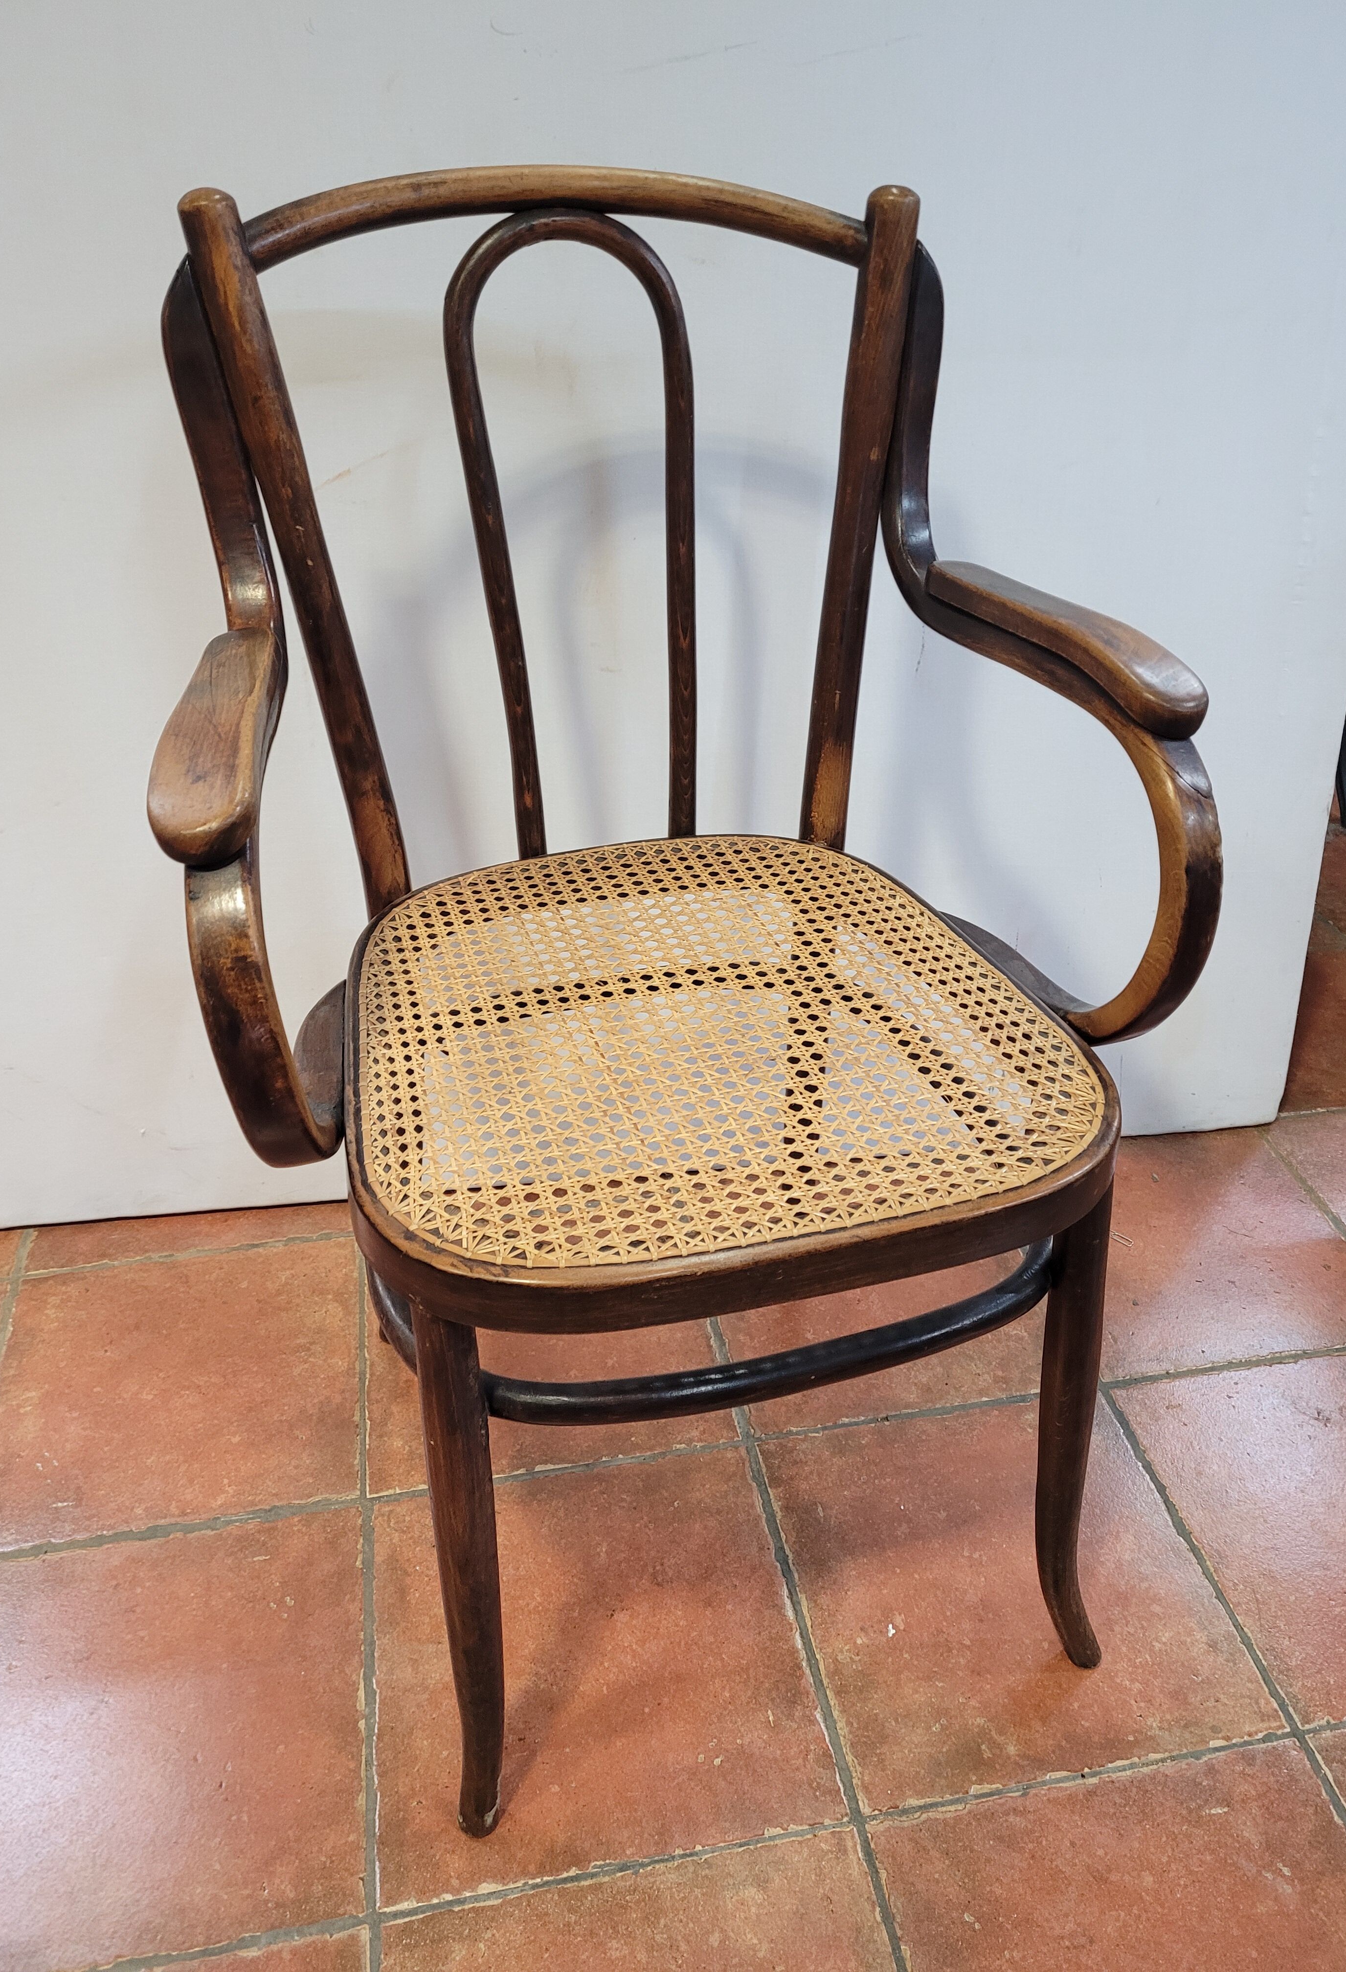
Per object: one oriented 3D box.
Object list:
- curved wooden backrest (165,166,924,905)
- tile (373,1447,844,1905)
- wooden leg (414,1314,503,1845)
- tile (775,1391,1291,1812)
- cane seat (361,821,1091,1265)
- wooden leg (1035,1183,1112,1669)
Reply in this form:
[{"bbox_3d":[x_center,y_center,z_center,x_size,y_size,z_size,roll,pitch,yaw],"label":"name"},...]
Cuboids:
[{"bbox_3d":[-0.068,-0.332,1.097,0.507,0.492,0.109,-9,24,-13],"label":"curved wooden backrest"},{"bbox_3d":[-0.062,0.482,1.075,0.306,0.010,0.306,-6,34,-9],"label":"tile"},{"bbox_3d":[-0.123,0.359,0.899,0.052,0.388,0.113,-9,34,-13],"label":"wooden leg"},{"bbox_3d":[0.246,0.450,1.125,0.306,0.010,0.306,-6,34,-9],"label":"tile"},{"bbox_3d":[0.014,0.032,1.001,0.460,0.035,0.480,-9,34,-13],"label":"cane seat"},{"bbox_3d":[0.269,0.299,0.992,0.052,0.388,0.113,-9,34,-13],"label":"wooden leg"}]

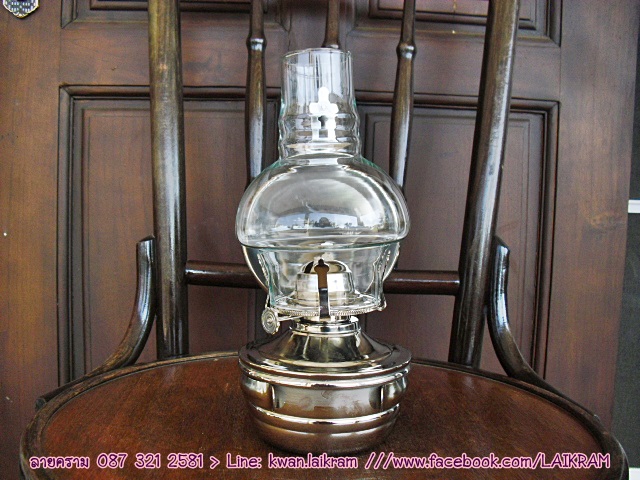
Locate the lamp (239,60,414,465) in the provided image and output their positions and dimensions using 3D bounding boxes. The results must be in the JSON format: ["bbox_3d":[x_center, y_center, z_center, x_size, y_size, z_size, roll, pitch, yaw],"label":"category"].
[{"bbox_3d":[0.003,0.005,0.459,0.120,0.260,0.120,0,4,0],"label":"lamp"}]

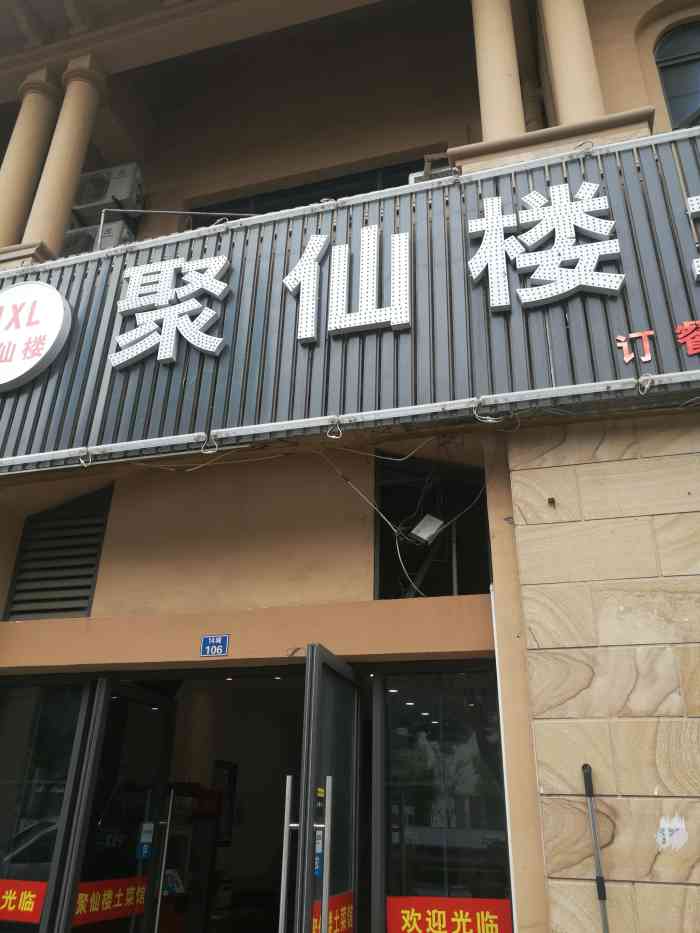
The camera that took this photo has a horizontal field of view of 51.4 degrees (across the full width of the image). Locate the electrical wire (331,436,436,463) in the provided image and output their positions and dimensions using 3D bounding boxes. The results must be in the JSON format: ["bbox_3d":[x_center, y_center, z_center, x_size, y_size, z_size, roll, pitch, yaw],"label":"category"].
[{"bbox_3d":[0.177,-0.072,3.967,0.576,0.130,0.060,-6,-27,15],"label":"electrical wire"}]

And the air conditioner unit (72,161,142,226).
[{"bbox_3d":[-2.873,-3.226,8.699,0.800,0.545,0.295,-6,-27,15],"label":"air conditioner unit"}]

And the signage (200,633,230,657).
[{"bbox_3d":[-0.699,0.926,3.764,0.160,0.111,0.012,-6,-27,15],"label":"signage"}]

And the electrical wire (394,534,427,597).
[{"bbox_3d":[0.309,0.500,3.698,0.148,0.337,0.060,-6,-27,15],"label":"electrical wire"}]

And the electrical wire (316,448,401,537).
[{"bbox_3d":[0.038,0.132,3.923,0.475,0.562,0.060,-6,-27,15],"label":"electrical wire"}]

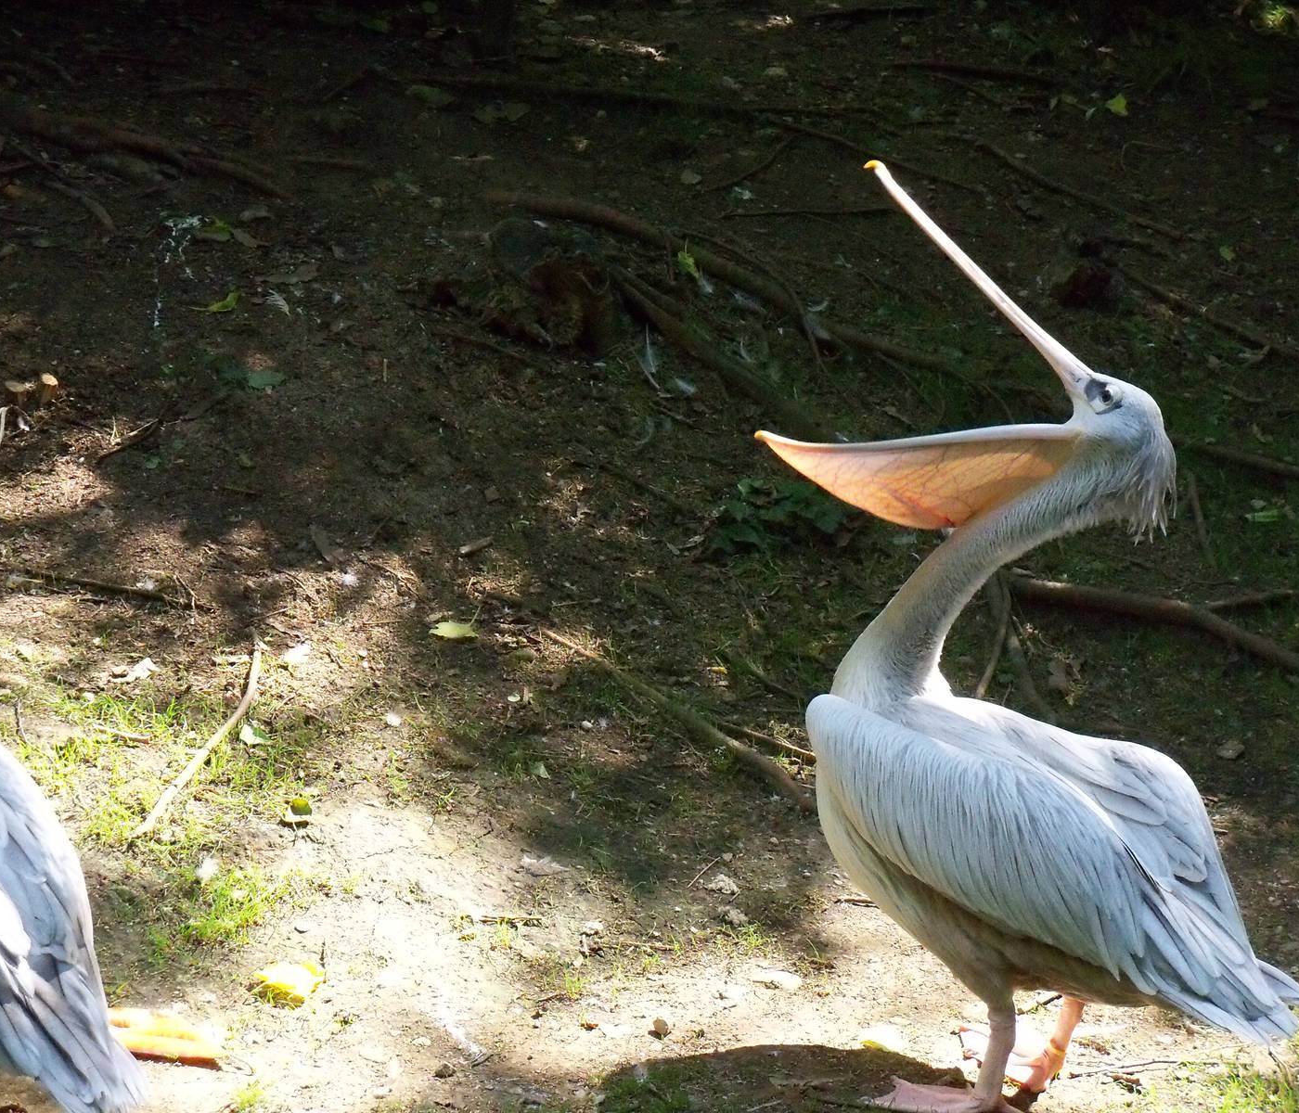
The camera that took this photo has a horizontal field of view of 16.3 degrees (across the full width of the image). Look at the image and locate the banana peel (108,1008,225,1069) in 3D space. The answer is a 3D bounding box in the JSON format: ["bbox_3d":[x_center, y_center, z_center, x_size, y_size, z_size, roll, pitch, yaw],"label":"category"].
[{"bbox_3d":[-0.559,0.544,5.174,0.149,0.030,0.097,4,20,11],"label":"banana peel"}]

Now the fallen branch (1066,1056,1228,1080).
[{"bbox_3d":[0.558,0.574,5.118,0.190,0.012,0.025,-4,20,-11],"label":"fallen branch"}]

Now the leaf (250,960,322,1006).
[{"bbox_3d":[-0.446,0.526,5.606,0.090,0.025,0.085,0,15,0],"label":"leaf"}]

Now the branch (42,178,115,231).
[{"bbox_3d":[-1.291,-0.807,10.427,0.064,0.035,0.618,-6,17,-21],"label":"branch"}]

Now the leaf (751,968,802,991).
[{"bbox_3d":[0.157,0.525,5.634,0.066,0.012,0.050,0,15,0],"label":"leaf"}]

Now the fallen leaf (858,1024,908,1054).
[{"bbox_3d":[0.267,0.549,5.187,0.057,0.012,0.059,0,20,0],"label":"fallen leaf"}]

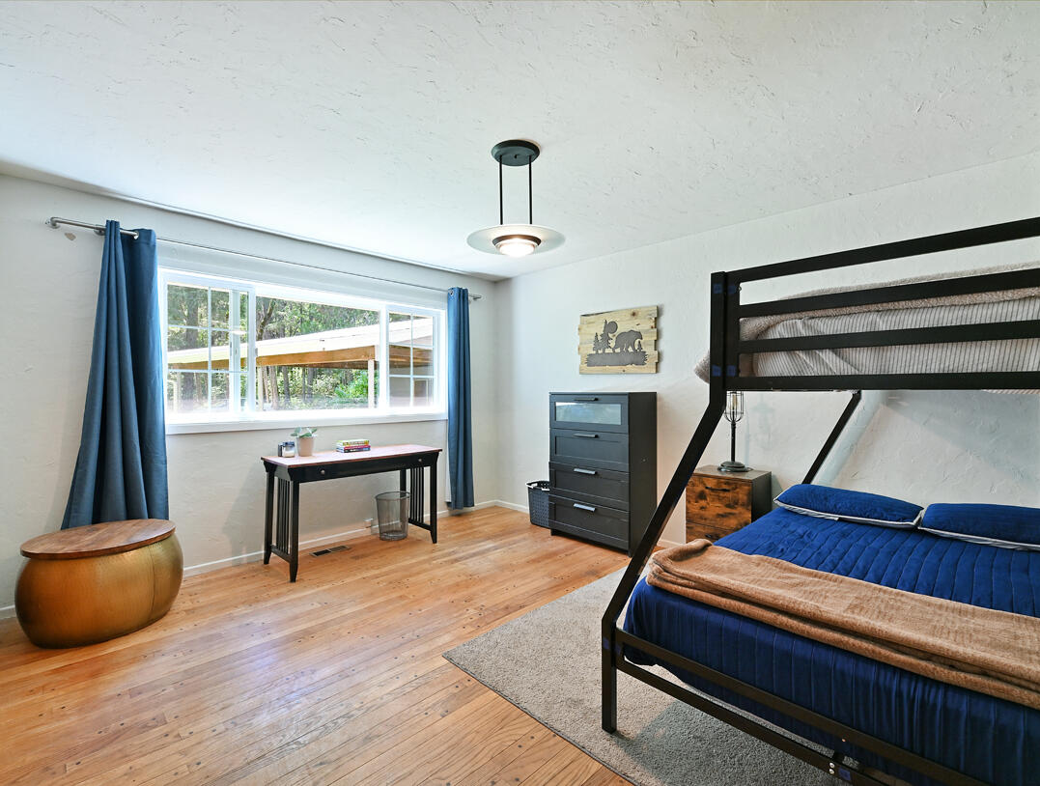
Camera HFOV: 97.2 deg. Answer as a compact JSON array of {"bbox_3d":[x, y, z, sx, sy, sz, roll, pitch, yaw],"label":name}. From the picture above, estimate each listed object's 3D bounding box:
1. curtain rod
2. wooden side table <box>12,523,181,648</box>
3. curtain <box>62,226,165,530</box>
[{"bbox_3d":[-1.534,-0.983,3.707,3.180,0.050,0.100,-1,1,-44],"label":"curtain rod"},{"bbox_3d":[-2.269,1.014,2.516,0.672,0.478,0.672,-1,1,-44],"label":"wooden side table"},{"bbox_3d":[-2.442,0.052,2.767,0.500,2.150,0.170,-1,1,-44],"label":"curtain"}]

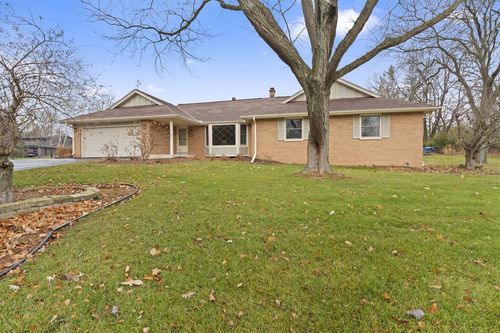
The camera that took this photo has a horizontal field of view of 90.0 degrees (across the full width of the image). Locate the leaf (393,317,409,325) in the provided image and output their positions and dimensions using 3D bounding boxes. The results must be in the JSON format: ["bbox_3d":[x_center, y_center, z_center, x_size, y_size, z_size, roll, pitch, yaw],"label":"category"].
[{"bbox_3d":[1.251,1.278,2.070,0.115,0.030,0.050,1,6,8],"label":"leaf"}]

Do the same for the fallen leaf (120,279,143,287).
[{"bbox_3d":[-1.236,1.223,2.622,0.210,0.030,0.080,0,6,-3],"label":"fallen leaf"}]

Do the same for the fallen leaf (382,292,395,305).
[{"bbox_3d":[1.313,1.247,2.356,0.060,0.035,0.130,1,6,10],"label":"fallen leaf"}]

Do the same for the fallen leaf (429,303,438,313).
[{"bbox_3d":[1.629,1.258,2.216,0.070,0.040,0.070,3,7,30],"label":"fallen leaf"}]

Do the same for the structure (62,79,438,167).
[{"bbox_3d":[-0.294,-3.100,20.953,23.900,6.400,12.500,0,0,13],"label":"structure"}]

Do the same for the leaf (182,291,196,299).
[{"bbox_3d":[-0.584,1.244,2.415,0.130,0.030,0.065,-2,6,-18],"label":"leaf"}]

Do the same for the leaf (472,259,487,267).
[{"bbox_3d":[2.804,1.180,3.052,0.130,0.030,0.055,5,8,43],"label":"leaf"}]

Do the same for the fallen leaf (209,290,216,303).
[{"bbox_3d":[-0.356,1.241,2.389,0.055,0.040,0.120,-1,6,-8],"label":"fallen leaf"}]

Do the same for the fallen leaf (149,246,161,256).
[{"bbox_3d":[-1.256,1.132,3.329,0.130,0.050,0.130,-2,6,-15],"label":"fallen leaf"}]

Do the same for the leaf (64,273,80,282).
[{"bbox_3d":[-1.937,1.208,2.721,0.140,0.040,0.085,-2,6,-18],"label":"leaf"}]

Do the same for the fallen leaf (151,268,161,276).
[{"bbox_3d":[-1.057,1.198,2.824,0.090,0.035,0.090,-2,6,-15],"label":"fallen leaf"}]

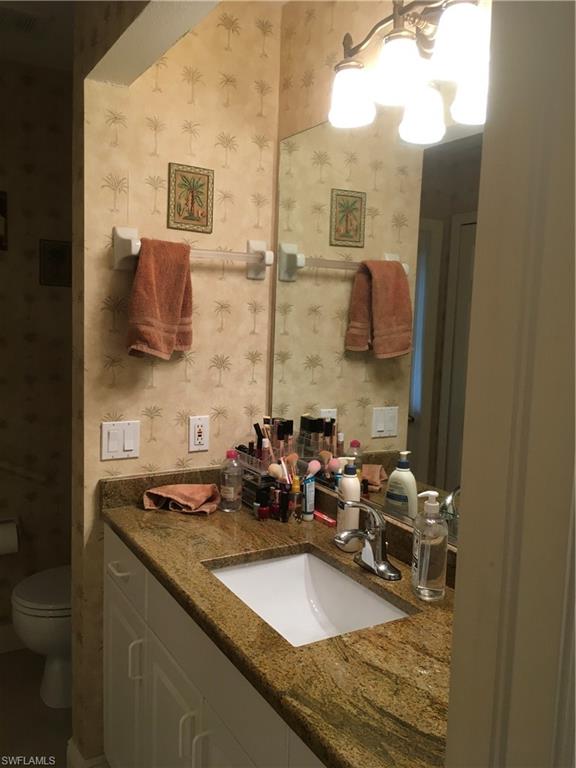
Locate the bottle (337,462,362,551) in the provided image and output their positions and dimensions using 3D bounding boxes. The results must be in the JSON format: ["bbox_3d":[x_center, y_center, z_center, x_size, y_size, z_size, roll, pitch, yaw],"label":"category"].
[{"bbox_3d":[0.160,0.311,1.674,0.059,0.238,0.092,2,6,-4],"label":"bottle"}]

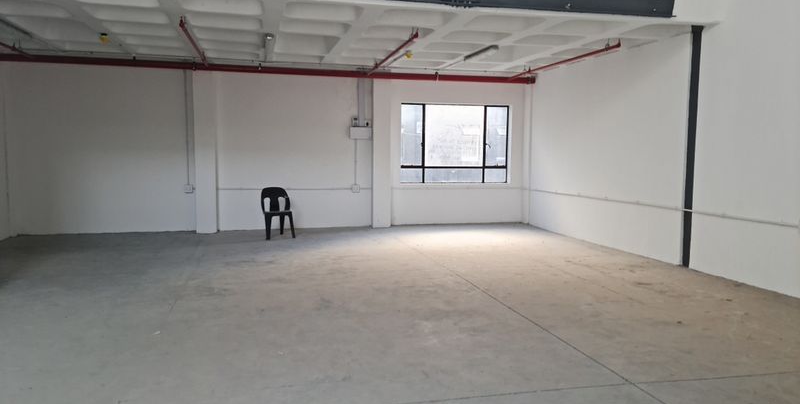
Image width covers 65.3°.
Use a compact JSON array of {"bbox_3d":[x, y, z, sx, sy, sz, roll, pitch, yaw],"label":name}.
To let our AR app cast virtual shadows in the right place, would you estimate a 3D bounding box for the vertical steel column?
[{"bbox_3d":[3.800,-0.701,8.066,0.140,3.103,0.160,0,5,-13],"label":"vertical steel column"}]

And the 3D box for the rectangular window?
[{"bbox_3d":[1.121,-1.164,12.562,2.291,1.567,0.100,0,5,-15],"label":"rectangular window"}]

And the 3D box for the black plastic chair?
[{"bbox_3d":[-2.039,0.183,10.355,0.470,0.820,0.490,-2,5,-31],"label":"black plastic chair"}]

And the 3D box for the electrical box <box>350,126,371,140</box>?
[{"bbox_3d":[-0.749,-1.296,11.816,0.402,0.239,0.130,0,5,-14],"label":"electrical box"}]

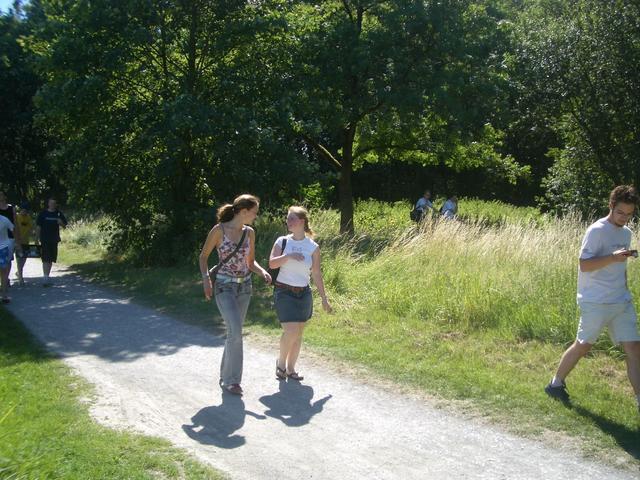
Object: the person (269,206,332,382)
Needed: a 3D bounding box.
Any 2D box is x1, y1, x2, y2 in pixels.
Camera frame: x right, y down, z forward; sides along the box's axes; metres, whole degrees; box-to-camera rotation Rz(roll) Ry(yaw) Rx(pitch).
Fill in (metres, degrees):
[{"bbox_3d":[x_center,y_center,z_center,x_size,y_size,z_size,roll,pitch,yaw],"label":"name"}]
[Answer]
[{"bbox_3d":[-0.189,0.522,6.142,0.550,1.640,0.380,-1,3,-20],"label":"person"}]

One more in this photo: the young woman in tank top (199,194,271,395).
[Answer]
[{"bbox_3d":[-0.731,0.482,5.644,0.560,1.720,0.400,-1,3,-26],"label":"young woman in tank top"}]

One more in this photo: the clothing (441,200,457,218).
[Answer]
[{"bbox_3d":[4.011,-0.983,20.200,0.400,0.640,0.460,1,3,10],"label":"clothing"}]

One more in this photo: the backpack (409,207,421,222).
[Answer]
[{"bbox_3d":[2.921,-0.788,20.000,0.300,0.480,0.340,0,3,0],"label":"backpack"}]

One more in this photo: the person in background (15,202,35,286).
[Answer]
[{"bbox_3d":[-5.972,0.080,13.143,0.500,1.680,0.380,-2,3,-27],"label":"person in background"}]

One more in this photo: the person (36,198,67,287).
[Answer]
[{"bbox_3d":[-5.363,0.062,12.946,0.580,1.780,0.400,-2,3,-27],"label":"person"}]

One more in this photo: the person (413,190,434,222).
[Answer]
[{"bbox_3d":[3.230,-0.656,20.045,0.450,1.750,0.550,1,3,25],"label":"person"}]

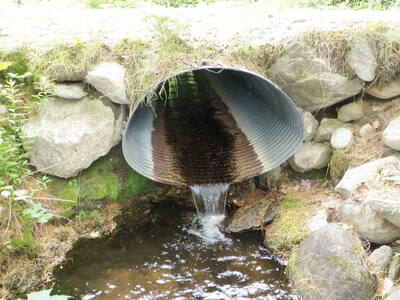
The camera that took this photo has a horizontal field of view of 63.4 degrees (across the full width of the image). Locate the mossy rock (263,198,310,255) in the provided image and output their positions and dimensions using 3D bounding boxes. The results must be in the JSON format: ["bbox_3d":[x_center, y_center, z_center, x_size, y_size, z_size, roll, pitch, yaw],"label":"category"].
[{"bbox_3d":[0.770,0.676,2.851,0.400,0.380,0.460,0,27,0],"label":"mossy rock"}]

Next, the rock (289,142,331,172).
[{"bbox_3d":[1.099,0.079,3.280,0.416,0.268,0.330,0,27,0],"label":"rock"}]

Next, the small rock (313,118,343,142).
[{"bbox_3d":[1.339,-0.202,3.341,0.277,0.222,0.250,0,27,0],"label":"small rock"}]

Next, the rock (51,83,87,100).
[{"bbox_3d":[-1.113,-0.498,2.746,0.269,0.124,0.240,0,27,0],"label":"rock"}]

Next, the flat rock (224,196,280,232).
[{"bbox_3d":[0.480,0.588,2.980,0.500,0.232,0.370,-3,26,-7],"label":"flat rock"}]

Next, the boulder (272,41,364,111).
[{"bbox_3d":[1.167,-0.737,3.330,0.917,0.692,0.580,-3,26,-7],"label":"boulder"}]

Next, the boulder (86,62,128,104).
[{"bbox_3d":[-0.772,-0.563,2.736,0.326,0.330,0.330,0,27,0],"label":"boulder"}]

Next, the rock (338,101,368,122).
[{"bbox_3d":[1.525,-0.384,3.220,0.251,0.200,0.230,-3,26,-7],"label":"rock"}]

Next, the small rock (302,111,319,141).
[{"bbox_3d":[1.045,-0.237,3.150,0.182,0.292,0.180,-3,26,-7],"label":"small rock"}]

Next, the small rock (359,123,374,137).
[{"bbox_3d":[1.584,-0.195,3.080,0.116,0.123,0.130,-3,26,-7],"label":"small rock"}]

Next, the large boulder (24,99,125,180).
[{"bbox_3d":[-1.137,-0.113,2.980,0.851,0.734,0.550,-3,26,-7],"label":"large boulder"}]

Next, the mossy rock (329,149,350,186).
[{"bbox_3d":[1.430,0.183,3.276,0.190,0.360,0.250,0,27,0],"label":"mossy rock"}]

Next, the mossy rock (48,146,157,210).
[{"bbox_3d":[-0.891,0.259,3.030,0.957,0.532,0.550,-3,26,-7],"label":"mossy rock"}]

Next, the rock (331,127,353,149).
[{"bbox_3d":[1.428,-0.119,3.271,0.183,0.205,0.180,0,27,0],"label":"rock"}]

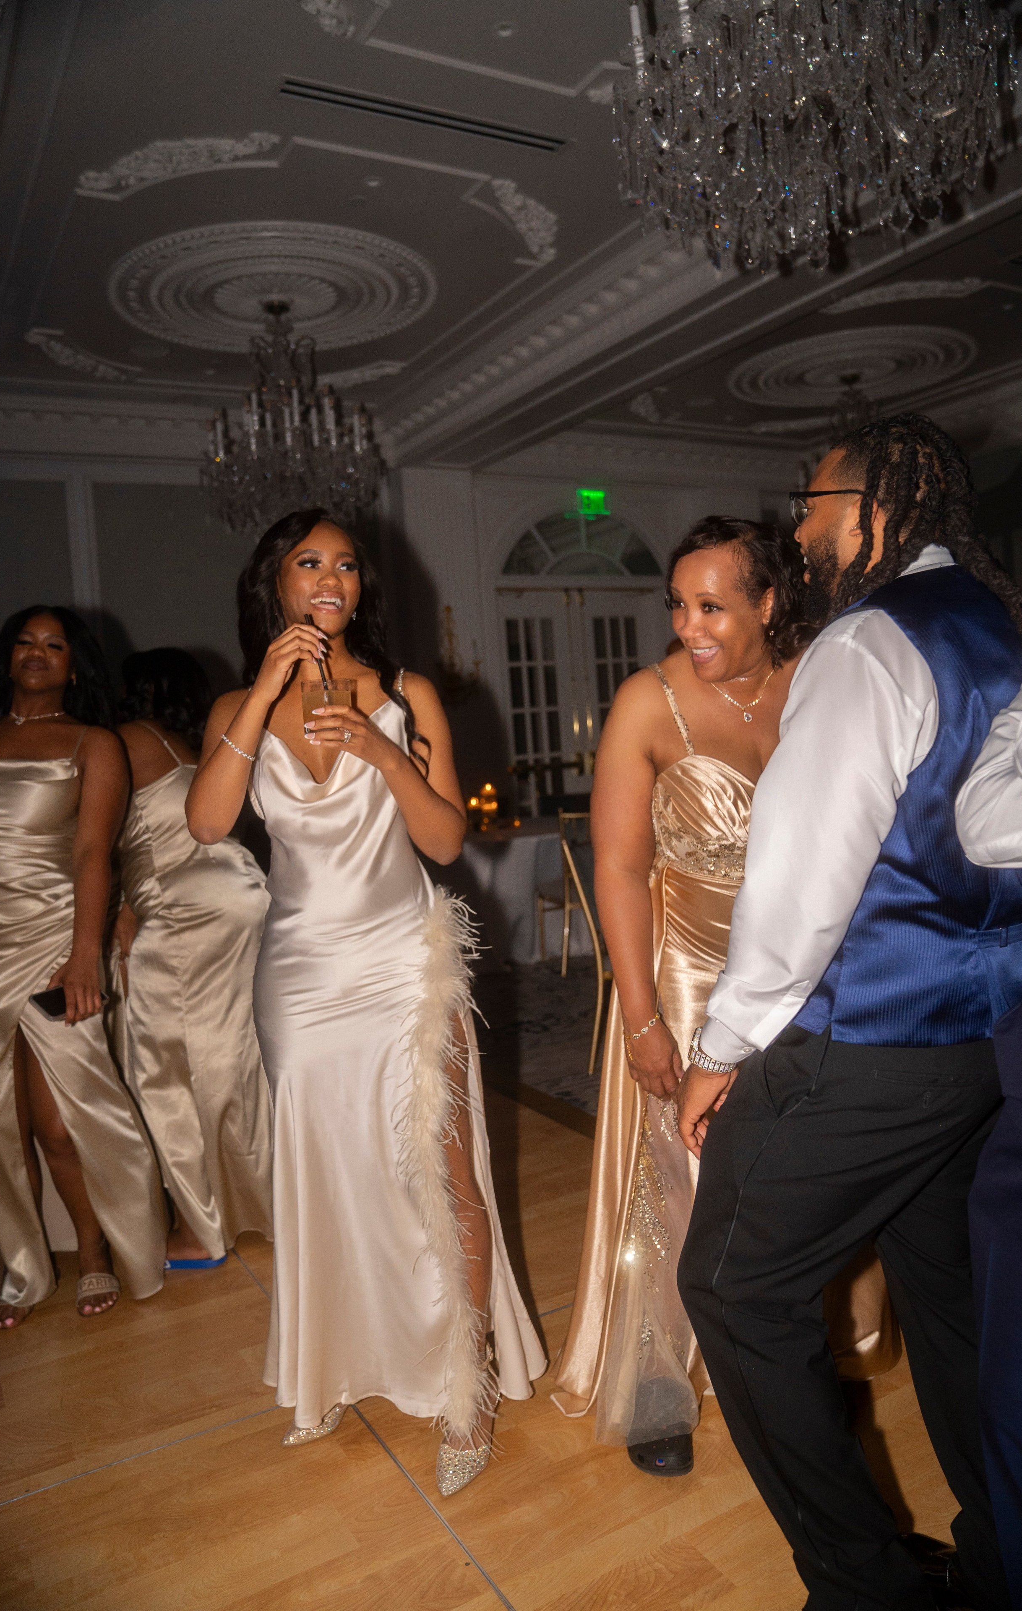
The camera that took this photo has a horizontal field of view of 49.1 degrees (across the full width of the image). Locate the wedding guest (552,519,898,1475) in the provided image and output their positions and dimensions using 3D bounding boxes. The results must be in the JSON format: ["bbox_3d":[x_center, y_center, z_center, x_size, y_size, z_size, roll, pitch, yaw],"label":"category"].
[{"bbox_3d":[0.385,0.338,2.197,0.660,1.740,0.480,-4,5,5],"label":"wedding guest"}]

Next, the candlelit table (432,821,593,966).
[{"bbox_3d":[0.013,0.501,6.894,1.500,0.760,1.500,-7,5,-29],"label":"candlelit table"}]

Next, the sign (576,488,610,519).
[{"bbox_3d":[0.739,-2.738,10.097,0.310,0.210,0.060,-7,5,-29],"label":"sign"}]

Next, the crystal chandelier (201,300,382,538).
[{"bbox_3d":[-1.262,-2.123,6.207,1.014,1.344,1.014,-7,5,-29],"label":"crystal chandelier"}]

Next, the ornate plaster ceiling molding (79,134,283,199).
[{"bbox_3d":[-1.396,-2.633,4.659,1.003,0.070,0.353,-3,5,15],"label":"ornate plaster ceiling molding"}]

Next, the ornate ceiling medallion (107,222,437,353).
[{"bbox_3d":[-1.315,-2.748,6.135,1.794,0.090,1.794,-7,5,-29],"label":"ornate ceiling medallion"}]

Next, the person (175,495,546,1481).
[{"bbox_3d":[-0.301,0.349,2.163,0.600,1.820,0.460,-4,5,2],"label":"person"}]

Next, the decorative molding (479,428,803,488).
[{"bbox_3d":[1.368,-3.167,10.336,3.485,0.301,0.300,-7,5,-29],"label":"decorative molding"}]

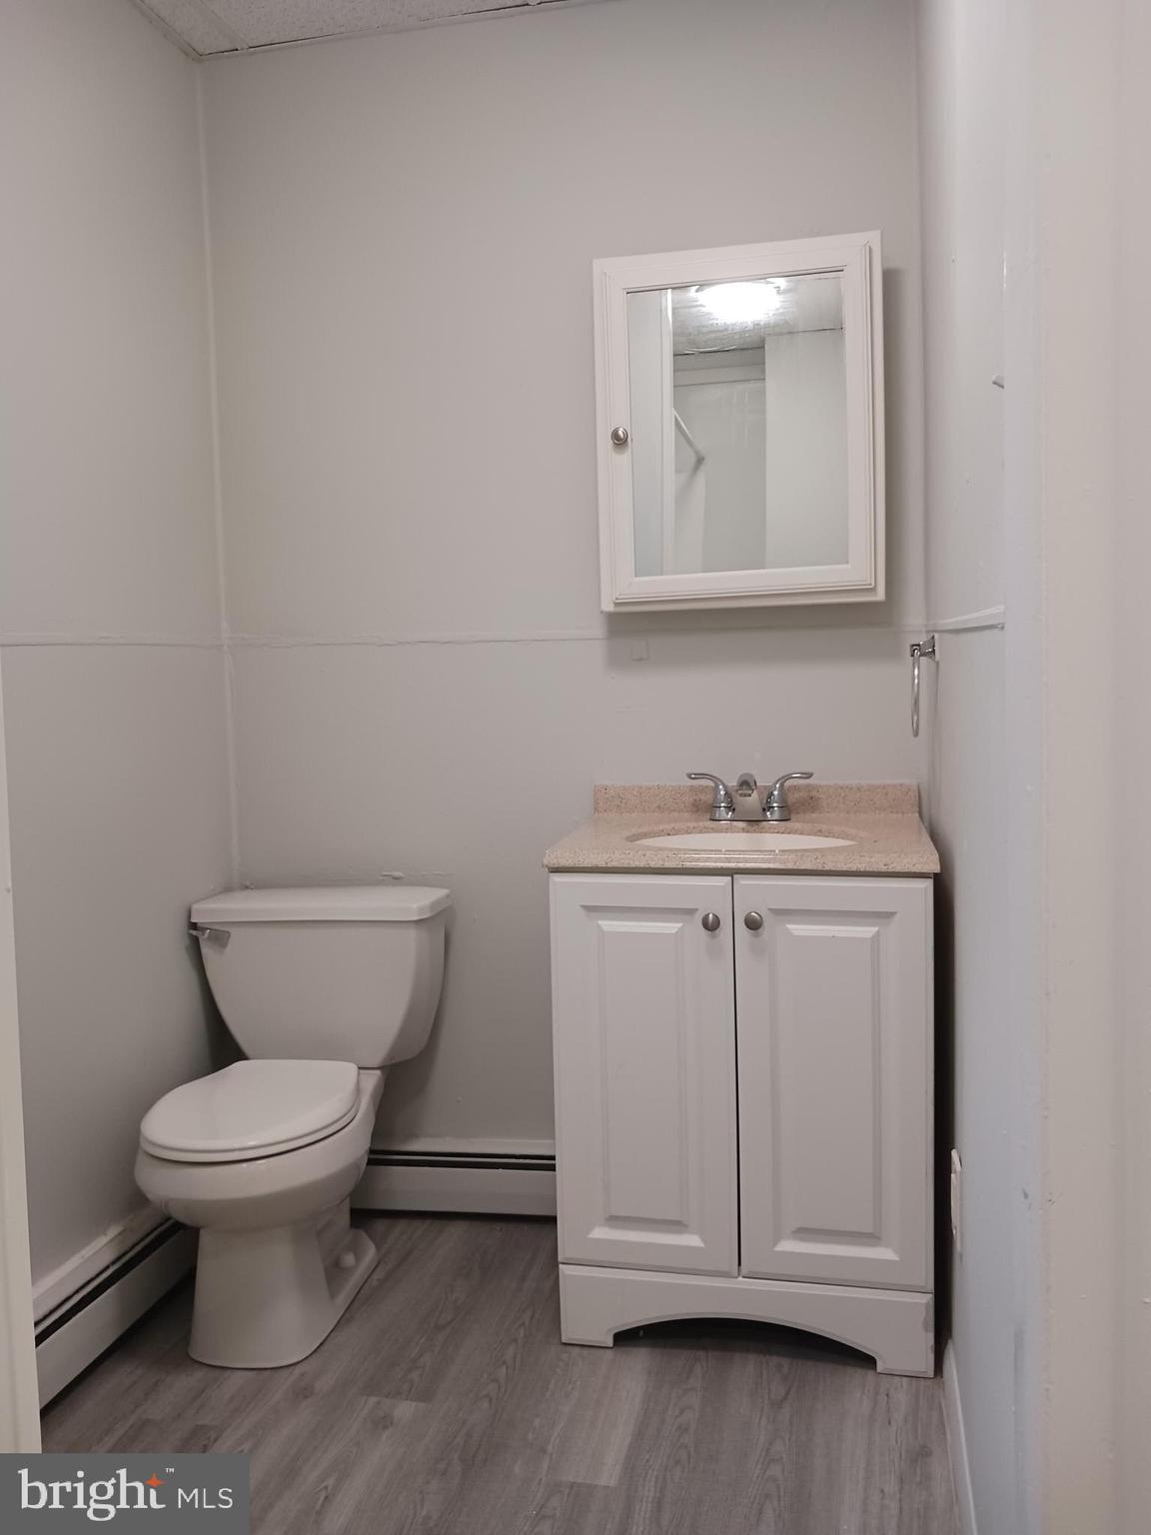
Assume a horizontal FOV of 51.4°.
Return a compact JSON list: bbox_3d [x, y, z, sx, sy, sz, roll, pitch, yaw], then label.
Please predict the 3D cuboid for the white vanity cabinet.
[{"bbox_3d":[0.314,0.557,2.181,0.614,0.826,0.447,0,4,12],"label":"white vanity cabinet"}]

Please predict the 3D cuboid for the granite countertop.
[{"bbox_3d":[0.304,0.098,2.139,0.628,0.096,0.471,0,4,12],"label":"granite countertop"}]

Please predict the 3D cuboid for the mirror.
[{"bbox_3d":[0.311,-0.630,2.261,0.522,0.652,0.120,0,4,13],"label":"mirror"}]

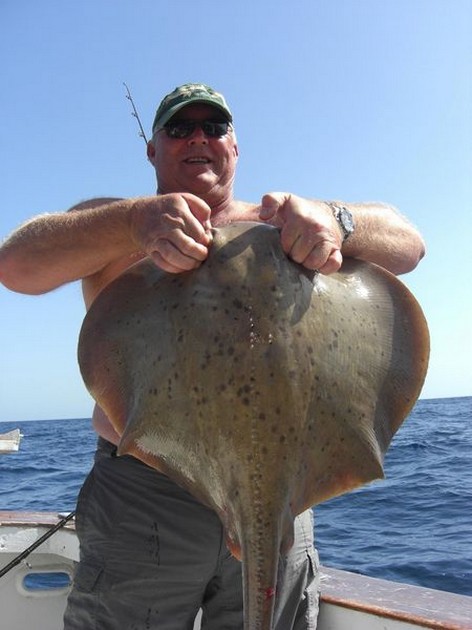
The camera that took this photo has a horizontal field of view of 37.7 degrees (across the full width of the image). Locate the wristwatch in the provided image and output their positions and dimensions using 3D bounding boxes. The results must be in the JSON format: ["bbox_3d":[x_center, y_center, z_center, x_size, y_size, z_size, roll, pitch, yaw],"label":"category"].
[{"bbox_3d":[0.159,-0.149,1.152,0.064,0.072,0.042,-16,6,43],"label":"wristwatch"}]

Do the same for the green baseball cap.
[{"bbox_3d":[-0.090,-0.422,1.440,0.174,0.130,0.265,-2,-8,-10],"label":"green baseball cap"}]

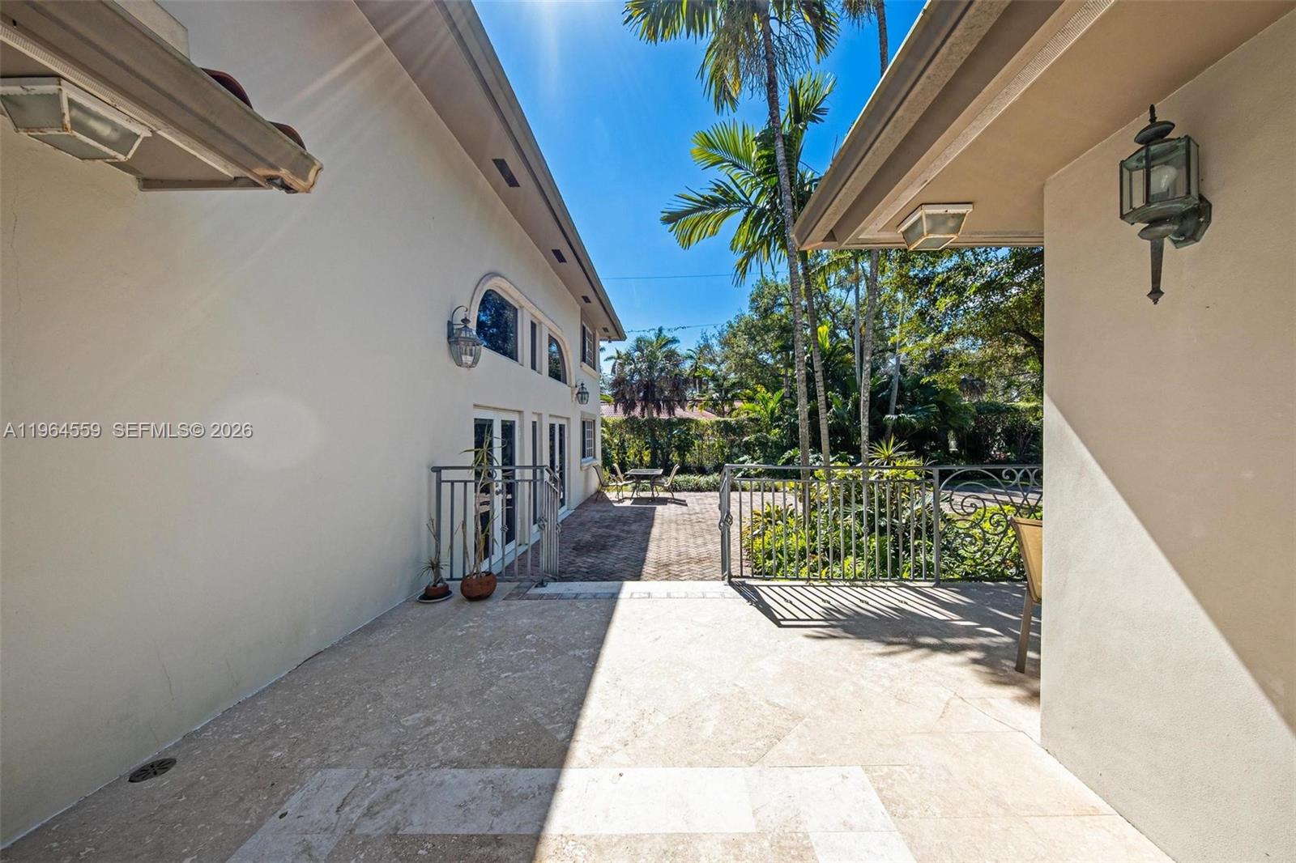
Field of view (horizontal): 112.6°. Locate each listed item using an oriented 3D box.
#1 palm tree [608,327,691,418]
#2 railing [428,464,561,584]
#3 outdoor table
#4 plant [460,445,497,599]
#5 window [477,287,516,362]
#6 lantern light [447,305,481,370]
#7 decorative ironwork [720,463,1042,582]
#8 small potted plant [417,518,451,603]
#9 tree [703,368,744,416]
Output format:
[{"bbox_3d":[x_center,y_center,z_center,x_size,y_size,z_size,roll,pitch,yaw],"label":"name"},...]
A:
[{"bbox_3d":[0.080,-1.950,24.000,4.400,7.500,4.400,0,0,0],"label":"palm tree"},{"bbox_3d":[-1.470,0.910,4.270,1.100,1.190,0.580,0,0,0],"label":"railing"},{"bbox_3d":[-0.050,1.510,12.350,0.970,0.720,1.380,0,0,3],"label":"outdoor table"},{"bbox_3d":[-1.460,0.735,3.740,0.350,1.370,0.350,0,0,0],"label":"plant"},{"bbox_3d":[-1.980,-1.470,5.800,0.120,0.870,1.520,0,0,3],"label":"window"},{"bbox_3d":[-1.860,-0.960,4.360,0.330,0.610,0.270,0,0,3],"label":"lantern light"},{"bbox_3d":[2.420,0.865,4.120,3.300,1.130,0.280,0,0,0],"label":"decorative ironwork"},{"bbox_3d":[-1.855,1.080,3.750,0.290,0.670,0.290,0,0,0],"label":"small potted plant"},{"bbox_3d":[4.250,-0.800,24.000,2.400,5.300,2.400,0,0,0],"label":"tree"}]

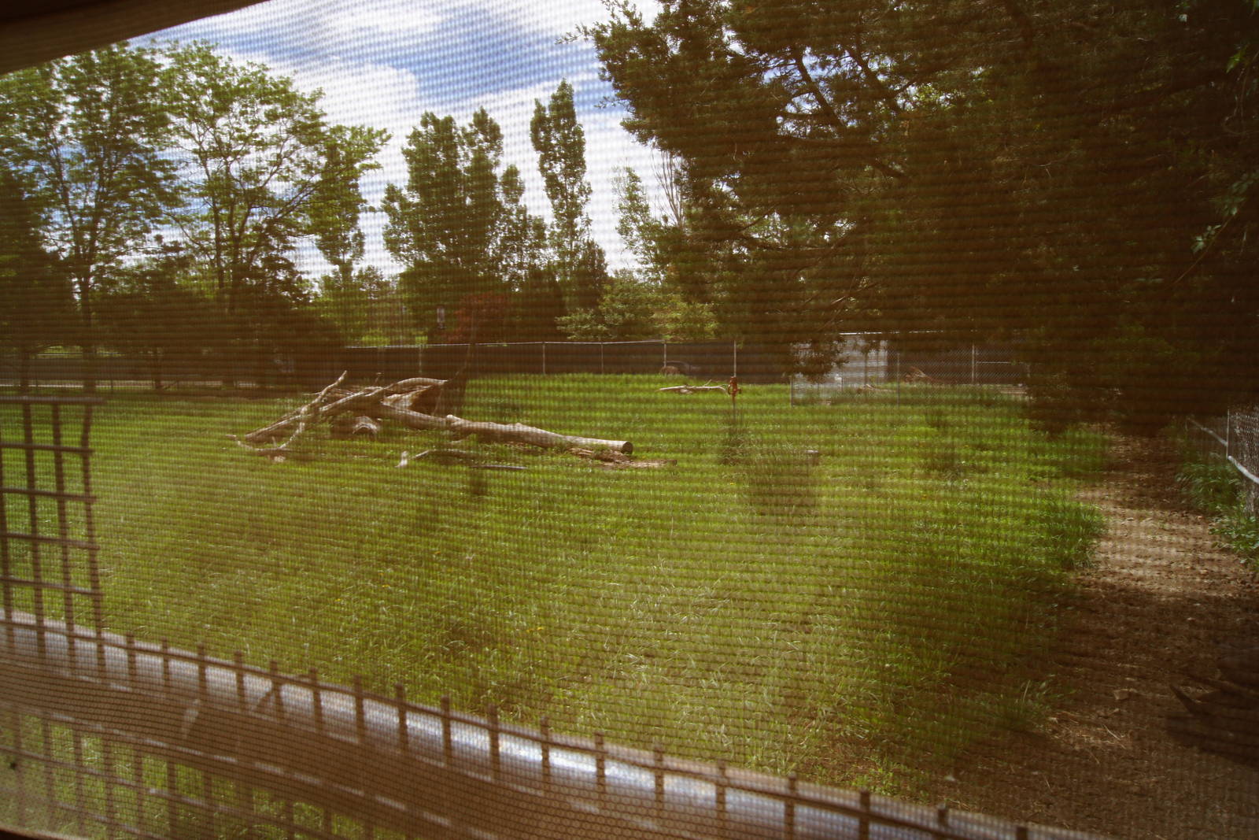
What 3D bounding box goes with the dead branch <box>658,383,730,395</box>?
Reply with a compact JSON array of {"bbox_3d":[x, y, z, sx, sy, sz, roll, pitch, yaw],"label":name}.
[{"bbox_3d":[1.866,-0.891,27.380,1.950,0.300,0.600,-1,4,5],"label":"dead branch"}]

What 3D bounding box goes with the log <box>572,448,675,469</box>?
[{"bbox_3d":[-0.075,0.422,10.790,1.150,0.180,0.400,1,5,22],"label":"log"}]

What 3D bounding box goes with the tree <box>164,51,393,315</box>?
[{"bbox_3d":[-14.054,-7.610,37.600,8.400,12.800,8.000,-1,4,0],"label":"tree"}]

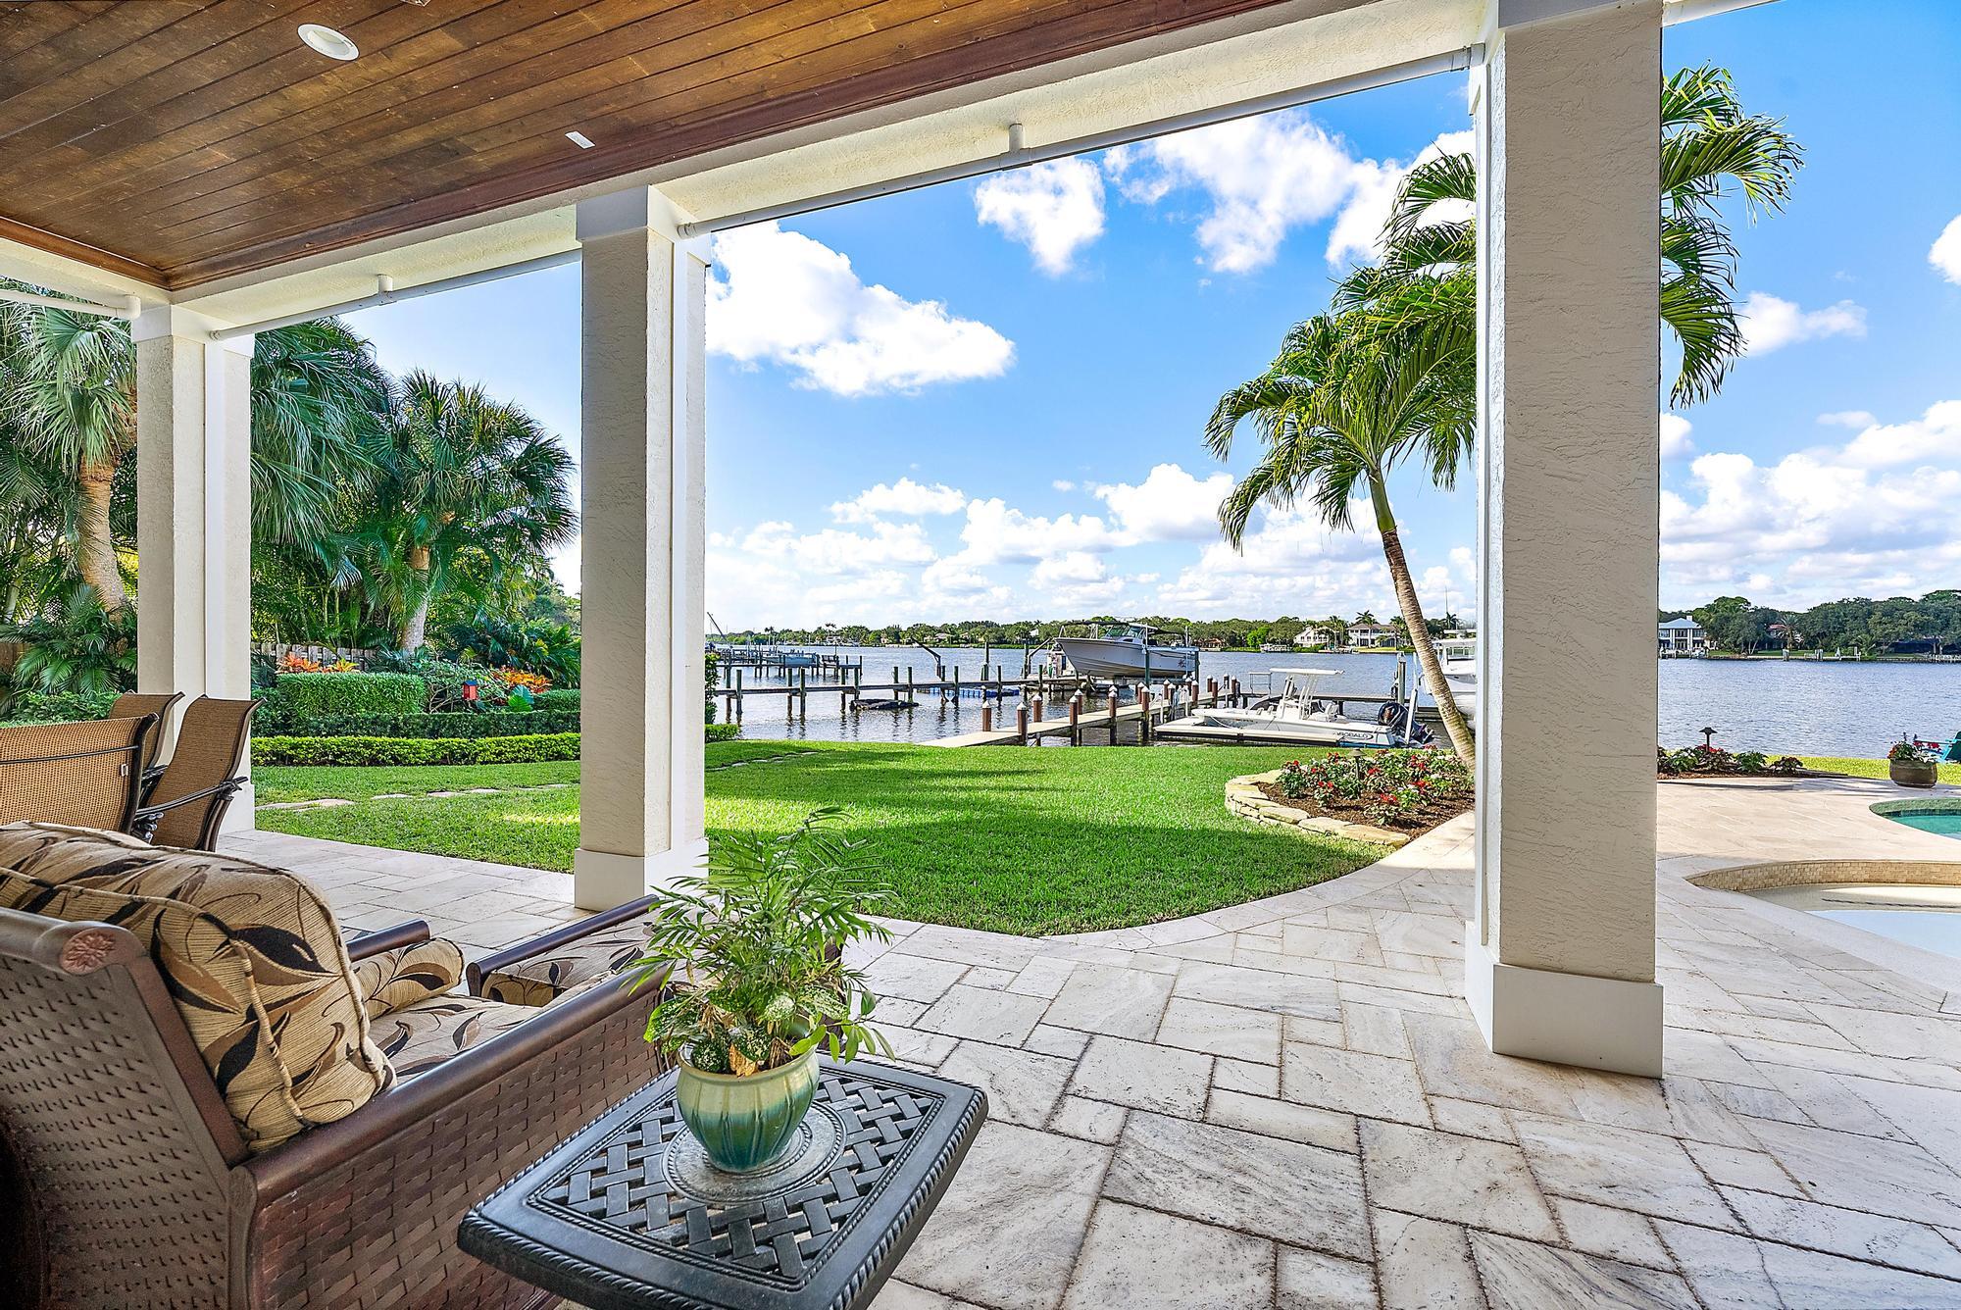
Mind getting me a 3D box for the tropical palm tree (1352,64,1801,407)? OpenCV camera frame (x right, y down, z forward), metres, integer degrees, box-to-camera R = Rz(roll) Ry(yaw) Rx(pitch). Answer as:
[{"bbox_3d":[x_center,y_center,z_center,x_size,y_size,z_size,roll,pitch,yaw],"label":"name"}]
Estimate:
[{"bbox_3d":[6.364,-2.400,8.200,4.000,7.300,4.000,0,0,21],"label":"tropical palm tree"}]

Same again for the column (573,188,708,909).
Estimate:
[{"bbox_3d":[-1.800,-0.506,4.080,0.460,3.630,0.460,0,0,21],"label":"column"}]

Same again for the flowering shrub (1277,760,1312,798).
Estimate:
[{"bbox_3d":[2.881,1.107,7.000,0.310,0.360,0.310,0,0,21],"label":"flowering shrub"}]

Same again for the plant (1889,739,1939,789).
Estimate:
[{"bbox_3d":[9.485,1.060,7.750,0.340,0.510,0.340,0,0,0],"label":"plant"}]

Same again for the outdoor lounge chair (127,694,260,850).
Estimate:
[{"bbox_3d":[-3.870,0.761,3.500,0.620,1.090,0.720,0,0,21],"label":"outdoor lounge chair"}]

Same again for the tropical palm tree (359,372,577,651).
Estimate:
[{"bbox_3d":[-9.135,-1.987,13.600,3.400,6.100,3.400,0,0,21],"label":"tropical palm tree"}]

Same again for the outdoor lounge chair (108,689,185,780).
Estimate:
[{"bbox_3d":[-4.700,0.752,3.900,0.620,1.090,0.720,0,0,21],"label":"outdoor lounge chair"}]

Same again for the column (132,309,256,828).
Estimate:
[{"bbox_3d":[-5.600,-0.540,5.450,0.460,3.630,0.460,0,0,21],"label":"column"}]

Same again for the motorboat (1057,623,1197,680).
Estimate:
[{"bbox_3d":[7.479,-0.404,39.000,7.600,2.850,2.600,0,0,-14],"label":"motorboat"}]

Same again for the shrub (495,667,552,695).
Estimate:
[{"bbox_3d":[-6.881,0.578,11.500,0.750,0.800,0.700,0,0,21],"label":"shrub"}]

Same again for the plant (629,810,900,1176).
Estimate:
[{"bbox_3d":[-0.349,0.509,1.200,0.400,0.520,0.400,0,0,0],"label":"plant"}]

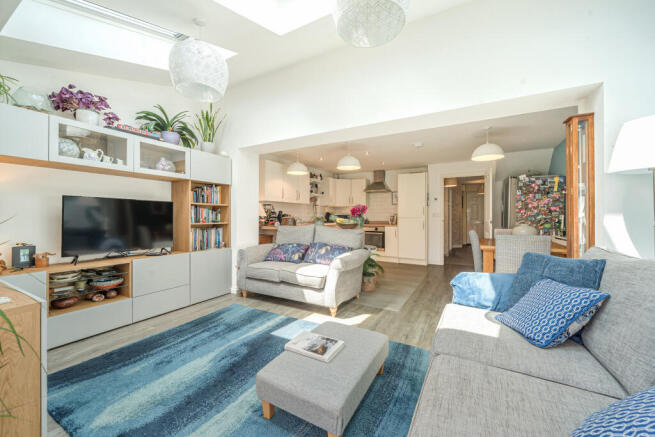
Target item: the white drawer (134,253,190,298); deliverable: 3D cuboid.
[{"bbox_3d":[-2.067,0.640,2.859,0.420,0.397,0.588,0,0,32],"label":"white drawer"}]

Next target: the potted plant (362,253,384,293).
[{"bbox_3d":[0.660,0.785,3.600,0.400,0.570,0.400,0,0,29],"label":"potted plant"}]

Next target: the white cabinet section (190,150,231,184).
[{"bbox_3d":[-1.747,-0.680,3.354,0.420,0.385,0.588,0,0,32],"label":"white cabinet section"}]

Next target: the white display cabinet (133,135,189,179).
[{"bbox_3d":[-2.043,-0.661,2.820,0.410,0.390,0.600,0,0,29],"label":"white display cabinet"}]

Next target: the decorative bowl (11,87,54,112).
[{"bbox_3d":[-2.447,-0.950,1.967,0.240,0.200,0.240,0,0,32],"label":"decorative bowl"}]

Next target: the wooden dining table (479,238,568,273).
[{"bbox_3d":[2.501,0.714,3.165,0.880,0.750,1.250,0,0,29],"label":"wooden dining table"}]

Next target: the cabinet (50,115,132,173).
[{"bbox_3d":[-2.334,-0.661,2.295,0.410,0.390,0.600,0,0,29],"label":"cabinet"}]

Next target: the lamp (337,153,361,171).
[{"bbox_3d":[0.344,-0.950,3.880,0.390,0.240,0.390,0,0,0],"label":"lamp"}]

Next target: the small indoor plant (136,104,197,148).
[{"bbox_3d":[-1.897,-1.085,2.856,0.440,0.480,0.560,0,0,32],"label":"small indoor plant"}]

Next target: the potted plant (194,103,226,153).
[{"bbox_3d":[-1.641,-1.205,3.262,0.350,0.710,0.400,0,0,32],"label":"potted plant"}]

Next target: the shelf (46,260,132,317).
[{"bbox_3d":[-2.295,0.627,2.283,0.400,0.385,0.580,0,0,32],"label":"shelf"}]

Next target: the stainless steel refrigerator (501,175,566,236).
[{"bbox_3d":[3.505,0.199,4.072,0.760,1.790,0.780,0,0,29],"label":"stainless steel refrigerator"}]

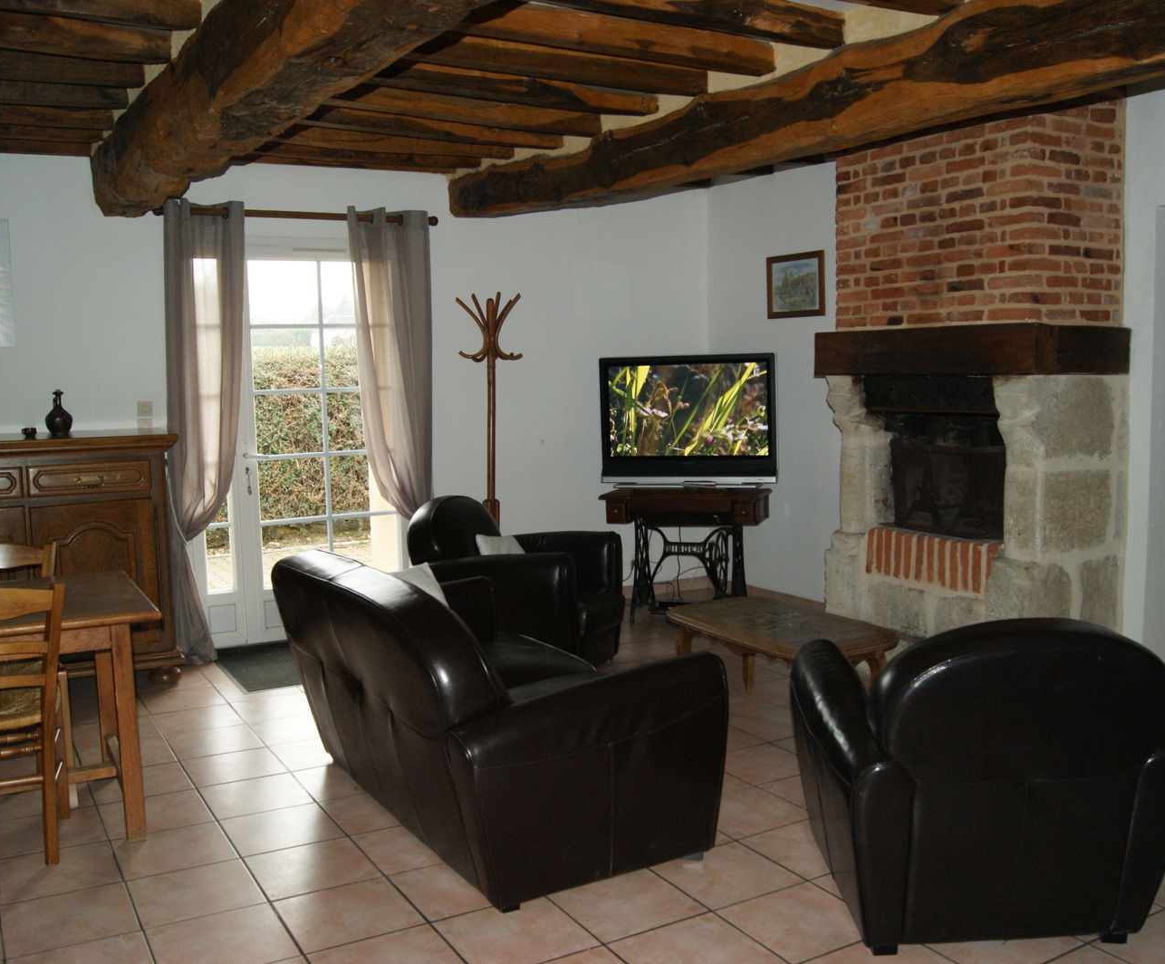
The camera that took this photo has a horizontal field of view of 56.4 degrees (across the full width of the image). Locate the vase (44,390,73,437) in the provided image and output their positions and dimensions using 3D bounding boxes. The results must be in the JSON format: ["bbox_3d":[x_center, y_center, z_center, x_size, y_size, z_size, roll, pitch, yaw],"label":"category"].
[{"bbox_3d":[-2.563,-0.343,5.314,0.129,0.222,0.129,-3,6,-30],"label":"vase"}]

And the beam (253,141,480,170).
[{"bbox_3d":[-1.164,-1.805,5.815,1.360,0.153,0.136,-3,6,-30],"label":"beam"}]

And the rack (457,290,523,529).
[{"bbox_3d":[-0.541,-0.125,6.482,0.459,1.992,0.459,-3,6,-30],"label":"rack"}]

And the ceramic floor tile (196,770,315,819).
[{"bbox_3d":[-1.119,1.077,3.728,0.330,0.010,0.330,-4,6,-30],"label":"ceramic floor tile"}]

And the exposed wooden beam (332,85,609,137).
[{"bbox_3d":[-0.587,-1.751,5.075,1.510,0.110,0.110,-4,5,-30],"label":"exposed wooden beam"}]

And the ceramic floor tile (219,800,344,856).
[{"bbox_3d":[-0.968,1.116,3.492,0.335,0.010,0.335,-3,6,-30],"label":"ceramic floor tile"}]

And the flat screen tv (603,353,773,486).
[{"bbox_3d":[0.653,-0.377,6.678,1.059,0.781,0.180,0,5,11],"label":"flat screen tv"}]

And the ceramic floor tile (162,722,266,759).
[{"bbox_3d":[-1.451,1.034,4.306,0.330,0.010,0.330,-4,6,-30],"label":"ceramic floor tile"}]

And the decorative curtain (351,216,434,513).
[{"bbox_3d":[-1.104,-0.346,6.348,0.493,2.465,0.129,-3,6,-30],"label":"decorative curtain"}]

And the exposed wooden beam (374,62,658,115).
[{"bbox_3d":[-0.340,-1.726,4.735,1.500,0.110,0.110,-4,5,-30],"label":"exposed wooden beam"}]

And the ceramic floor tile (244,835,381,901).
[{"bbox_3d":[-0.797,1.137,3.200,0.335,0.010,0.335,-3,6,-30],"label":"ceramic floor tile"}]

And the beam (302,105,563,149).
[{"bbox_3d":[-0.690,-1.679,5.085,1.340,0.110,0.090,-4,6,-30],"label":"beam"}]

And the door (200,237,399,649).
[{"bbox_3d":[-1.585,-0.220,6.185,1.200,2.240,0.080,-4,5,-30],"label":"door"}]

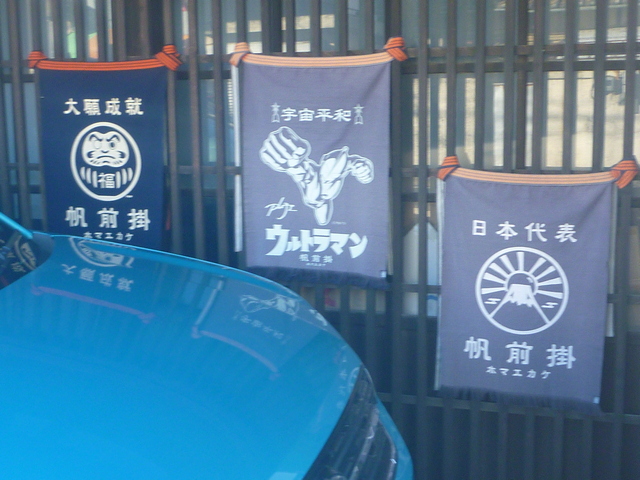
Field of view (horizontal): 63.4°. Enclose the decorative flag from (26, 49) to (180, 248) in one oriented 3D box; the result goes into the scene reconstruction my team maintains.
[{"bbox_3d":[-0.737,-0.265,1.786,0.563,0.761,0.050,1,5,10],"label":"decorative flag"}]

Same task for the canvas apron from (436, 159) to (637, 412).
[{"bbox_3d":[0.637,0.136,1.581,0.563,0.764,0.050,1,5,10],"label":"canvas apron"}]

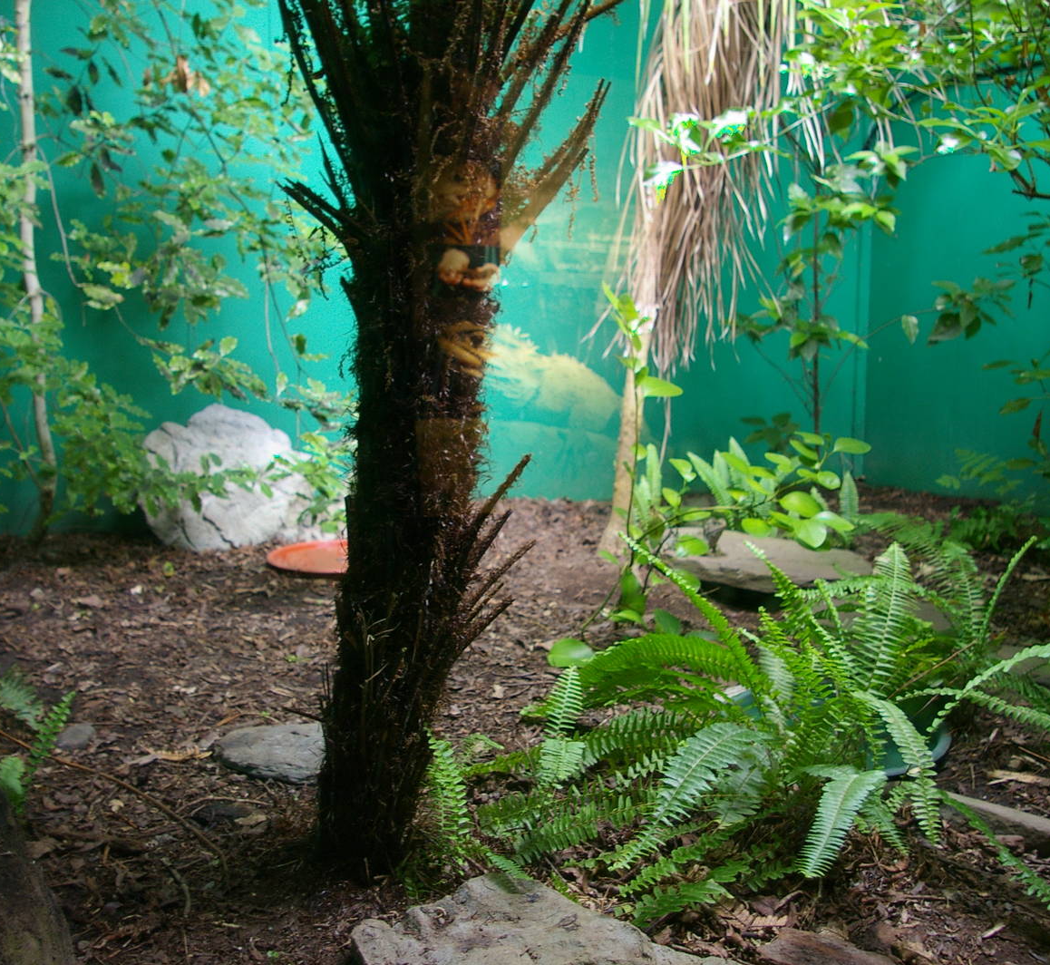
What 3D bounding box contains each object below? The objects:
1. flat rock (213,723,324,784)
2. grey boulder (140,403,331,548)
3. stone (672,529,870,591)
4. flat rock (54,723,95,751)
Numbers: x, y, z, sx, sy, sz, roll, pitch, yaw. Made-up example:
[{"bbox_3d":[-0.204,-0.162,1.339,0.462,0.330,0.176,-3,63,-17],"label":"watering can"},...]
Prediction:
[{"bbox_3d":[-0.420,0.470,1.880,0.240,0.060,0.180,-1,6,-12],"label":"flat rock"},{"bbox_3d":[-1.053,-0.017,4.030,0.710,0.520,0.500,-2,7,-18],"label":"grey boulder"},{"bbox_3d":[0.703,0.223,3.100,0.570,0.120,0.400,1,6,8],"label":"stone"},{"bbox_3d":[-0.812,0.460,1.960,0.070,0.037,0.060,-2,7,-20],"label":"flat rock"}]

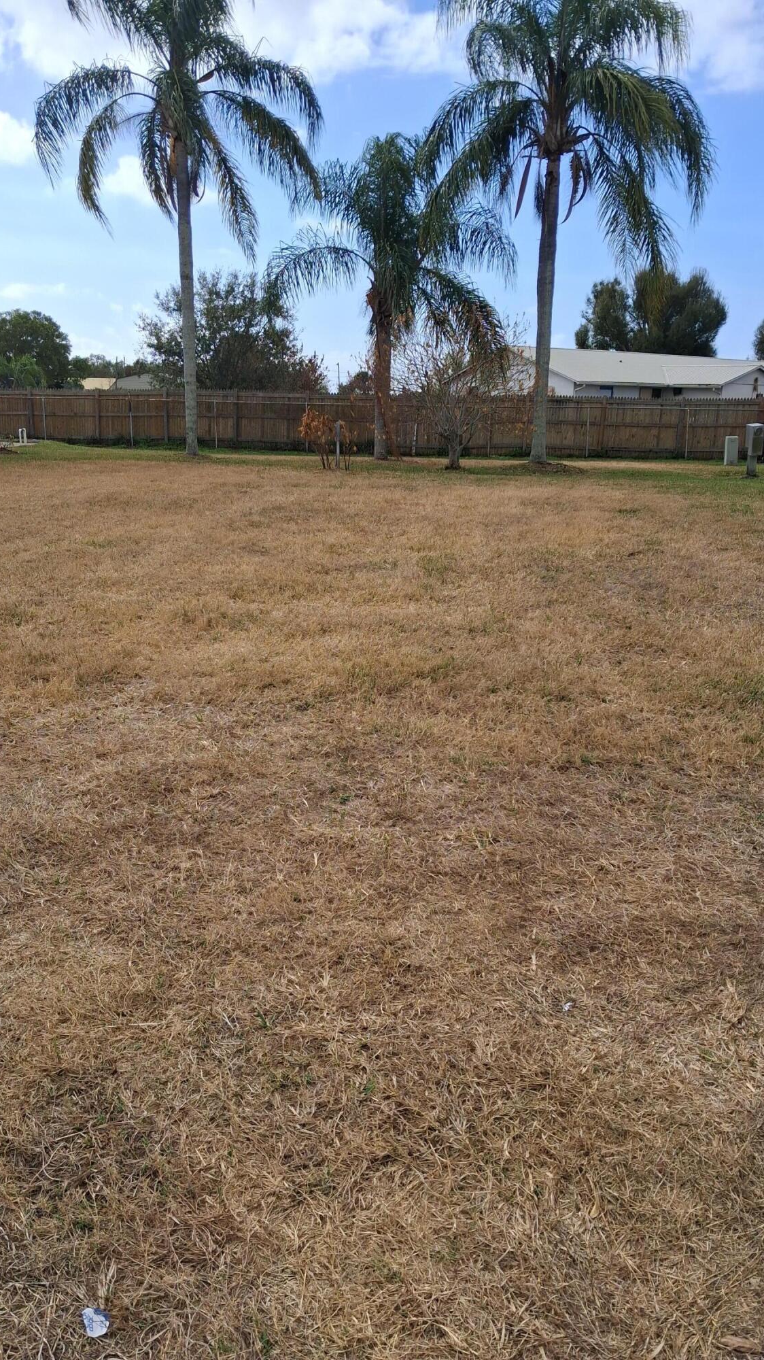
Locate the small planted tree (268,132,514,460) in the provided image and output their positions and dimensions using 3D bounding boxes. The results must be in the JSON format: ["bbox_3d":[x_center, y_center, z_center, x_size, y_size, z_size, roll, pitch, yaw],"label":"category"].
[{"bbox_3d":[0.259,-10.428,29.308,6.700,8.500,6.500,1,15,0],"label":"small planted tree"}]

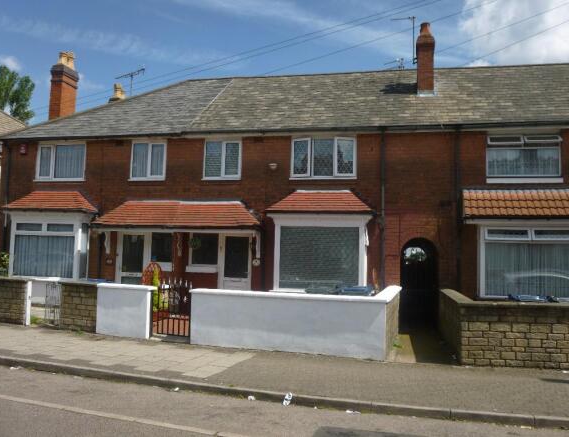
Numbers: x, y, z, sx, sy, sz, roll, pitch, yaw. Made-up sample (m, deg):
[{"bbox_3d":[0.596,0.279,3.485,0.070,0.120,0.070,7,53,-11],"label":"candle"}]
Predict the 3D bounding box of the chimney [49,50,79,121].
[{"bbox_3d":[-7.093,-4.068,16.797,0.490,2.720,0.830,0,-5,12],"label":"chimney"}]

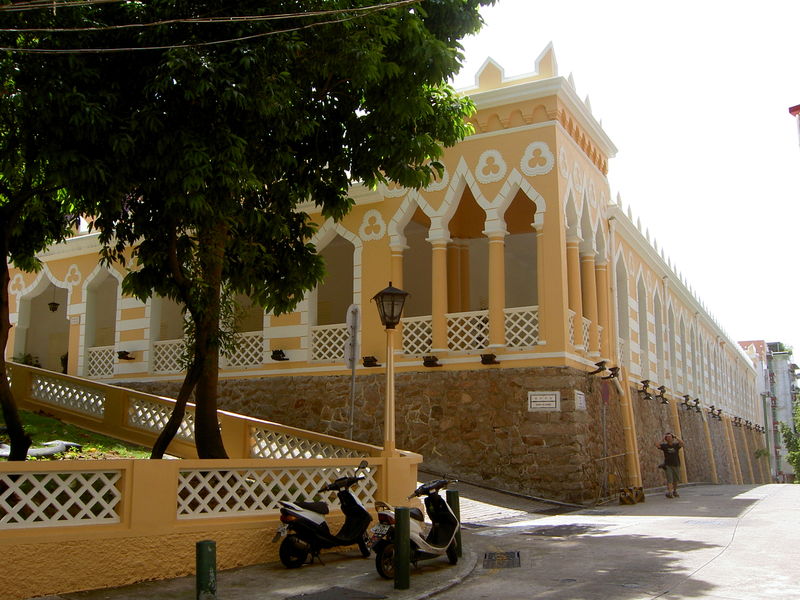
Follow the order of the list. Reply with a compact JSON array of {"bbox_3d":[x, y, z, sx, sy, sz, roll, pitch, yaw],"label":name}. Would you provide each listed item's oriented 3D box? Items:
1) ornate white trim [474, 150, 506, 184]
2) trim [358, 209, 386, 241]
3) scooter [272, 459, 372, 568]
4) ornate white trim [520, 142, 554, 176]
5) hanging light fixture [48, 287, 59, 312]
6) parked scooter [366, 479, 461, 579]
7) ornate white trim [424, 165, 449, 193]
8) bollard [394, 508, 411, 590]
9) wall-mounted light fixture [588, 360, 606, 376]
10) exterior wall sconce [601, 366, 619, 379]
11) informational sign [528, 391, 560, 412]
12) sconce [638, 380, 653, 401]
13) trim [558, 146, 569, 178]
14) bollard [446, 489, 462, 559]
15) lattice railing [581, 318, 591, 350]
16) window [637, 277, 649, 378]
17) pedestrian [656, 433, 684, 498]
[{"bbox_3d":[2.353,-3.485,20.516,0.880,0.920,0.100,-5,-12,27],"label":"ornate white trim"},{"bbox_3d":[-0.740,-2.034,21.275,0.840,0.900,0.100,-6,-12,27],"label":"trim"},{"bbox_3d":[-0.938,2.721,10.038,1.620,1.230,0.670,8,-13,-36],"label":"scooter"},{"bbox_3d":[3.375,-3.470,19.336,0.850,0.890,0.100,-6,-12,27],"label":"ornate white trim"},{"bbox_3d":[-12.470,-0.018,28.361,0.400,0.920,0.400,-5,-12,27],"label":"hanging light fixture"},{"bbox_3d":[0.204,2.829,9.768,1.620,1.070,0.670,10,-15,-43],"label":"parked scooter"},{"bbox_3d":[0.932,-3.351,21.246,0.880,0.920,0.100,-5,-12,27],"label":"ornate white trim"},{"bbox_3d":[0.027,2.751,8.734,0.168,0.870,0.168,0,-11,0],"label":"bollard"},{"bbox_3d":[5.173,1.756,20.562,0.450,0.360,0.350,-5,-12,27],"label":"wall-mounted light fixture"},{"bbox_3d":[5.631,1.986,21.066,0.440,0.320,0.300,-6,-12,27],"label":"exterior wall sconce"},{"bbox_3d":[3.318,2.347,18.176,0.780,0.470,0.050,-6,-19,27],"label":"informational sign"},{"bbox_3d":[7.858,2.904,25.243,0.400,0.600,0.280,-6,-12,27],"label":"sconce"},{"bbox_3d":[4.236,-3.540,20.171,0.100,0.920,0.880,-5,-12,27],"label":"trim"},{"bbox_3d":[0.748,3.030,10.633,0.170,0.867,0.170,-4,-11,5],"label":"bollard"},{"bbox_3d":[5.020,0.998,21.171,0.080,1.000,1.150,-5,-12,27],"label":"lattice railing"},{"bbox_3d":[8.350,0.887,27.084,0.220,3.650,1.500,-6,-12,27],"label":"window"},{"bbox_3d":[7.265,4.427,21.114,0.680,1.710,0.450,-4,-12,18],"label":"pedestrian"}]

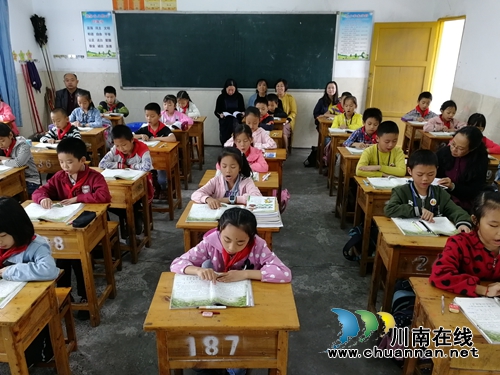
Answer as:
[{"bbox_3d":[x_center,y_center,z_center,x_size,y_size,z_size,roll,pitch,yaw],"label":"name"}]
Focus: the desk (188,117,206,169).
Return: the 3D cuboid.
[{"bbox_3d":[-0.939,-0.644,5.705,0.600,0.753,0.380,1,21,3],"label":"desk"}]

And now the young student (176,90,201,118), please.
[{"bbox_3d":[-0.967,-0.903,5.894,0.457,1.076,0.589,1,21,3],"label":"young student"}]

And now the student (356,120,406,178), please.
[{"bbox_3d":[1.086,0.013,3.380,0.447,1.182,0.579,1,21,3],"label":"student"}]

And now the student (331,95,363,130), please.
[{"bbox_3d":[1.213,-0.580,4.955,0.470,1.120,0.580,1,21,2],"label":"student"}]

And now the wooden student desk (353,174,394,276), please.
[{"bbox_3d":[1.165,0.318,3.177,0.618,0.763,0.381,0,21,-1],"label":"wooden student desk"}]

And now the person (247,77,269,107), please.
[{"bbox_3d":[0.176,-1.115,6.223,0.474,1.205,0.680,1,21,4],"label":"person"}]

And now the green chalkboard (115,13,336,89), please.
[{"bbox_3d":[-0.397,-2.190,6.326,3.571,1.203,0.060,1,21,2],"label":"green chalkboard"}]

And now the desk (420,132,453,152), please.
[{"bbox_3d":[2.357,-0.279,4.711,0.600,0.736,0.370,1,21,2],"label":"desk"}]

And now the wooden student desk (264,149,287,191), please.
[{"bbox_3d":[0.057,0.019,3.944,0.600,0.753,0.380,1,21,3],"label":"wooden student desk"}]

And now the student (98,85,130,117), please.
[{"bbox_3d":[-1.997,-0.947,5.882,0.470,1.130,0.580,1,21,2],"label":"student"}]

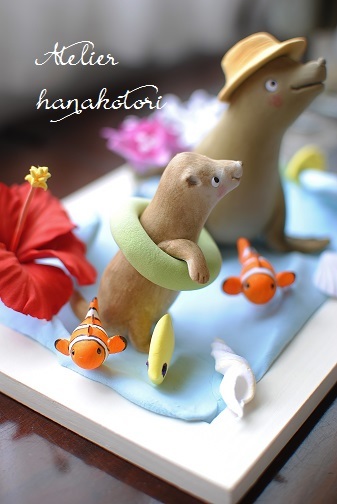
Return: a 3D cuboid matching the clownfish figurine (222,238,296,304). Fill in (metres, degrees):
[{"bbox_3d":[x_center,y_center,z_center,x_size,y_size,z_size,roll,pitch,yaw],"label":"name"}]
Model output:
[{"bbox_3d":[0.056,0.013,0.487,0.048,0.027,0.059,-6,30,-6],"label":"clownfish figurine"}]

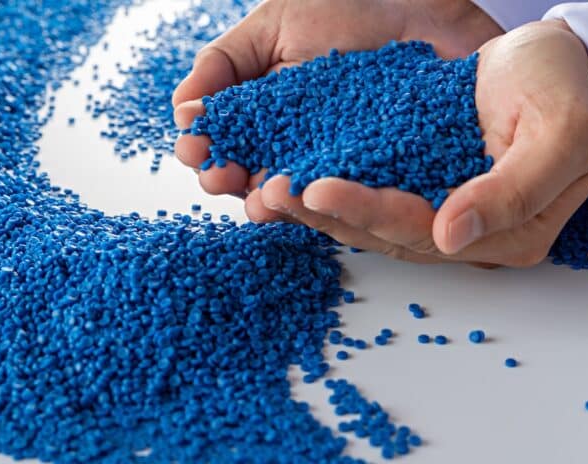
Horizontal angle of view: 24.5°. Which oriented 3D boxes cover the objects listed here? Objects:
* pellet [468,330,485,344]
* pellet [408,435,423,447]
[{"bbox_3d":[0.069,0.040,0.514,0.006,0.005,0.005,0,21,0],"label":"pellet"},{"bbox_3d":[0.040,0.068,0.443,0.004,0.003,0.004,0,21,0],"label":"pellet"}]

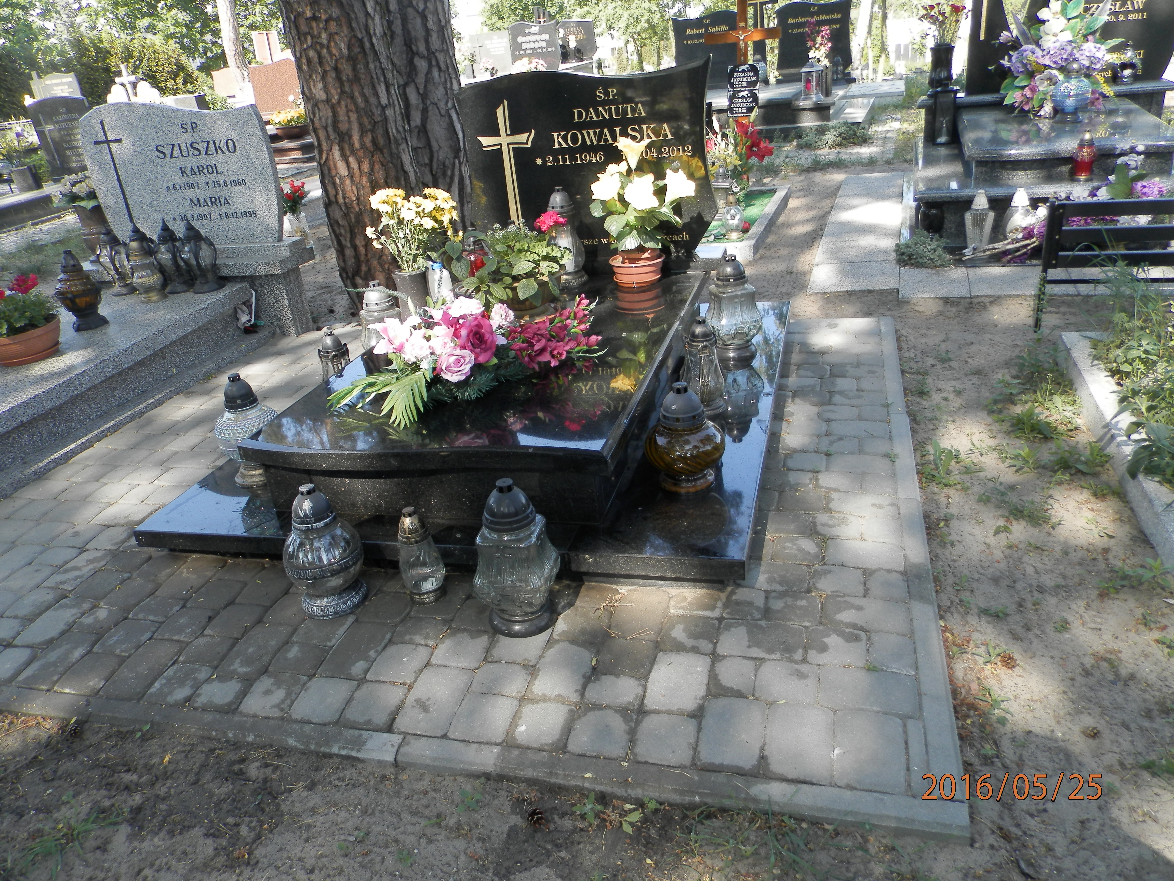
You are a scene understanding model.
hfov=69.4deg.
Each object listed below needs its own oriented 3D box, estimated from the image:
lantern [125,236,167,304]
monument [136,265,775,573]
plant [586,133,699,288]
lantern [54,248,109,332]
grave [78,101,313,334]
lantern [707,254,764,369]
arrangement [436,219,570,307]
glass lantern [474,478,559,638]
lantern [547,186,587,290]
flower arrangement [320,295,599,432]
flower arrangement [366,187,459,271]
[{"bbox_3d":[-2.250,-0.878,4.313,0.145,0.300,0.145,1,26,17],"label":"lantern"},{"bbox_3d":[-0.221,-0.207,2.893,1.684,0.333,1.843,1,27,17],"label":"monument"},{"bbox_3d":[0.202,-0.859,3.198,0.420,0.540,0.370,1,26,17],"label":"plant"},{"bbox_3d":[-2.251,-0.676,3.766,0.181,0.319,0.181,1,27,17],"label":"lantern"},{"bbox_3d":[-2.037,-1.094,4.278,1.186,1.162,0.302,1,27,17],"label":"grave"},{"bbox_3d":[0.501,-0.440,2.895,0.165,0.375,0.165,-11,25,-7],"label":"lantern"},{"bbox_3d":[-0.285,-0.605,2.967,0.436,0.304,0.339,1,27,17],"label":"arrangement"},{"bbox_3d":[-0.160,0.252,1.897,0.157,0.363,0.157,1,27,17],"label":"glass lantern"},{"bbox_3d":[-0.083,-0.806,3.353,0.137,0.380,0.137,-6,25,3],"label":"lantern"},{"bbox_3d":[-0.370,-0.247,2.421,0.830,0.235,0.480,-5,25,6],"label":"flower arrangement"},{"bbox_3d":[-0.583,-0.700,2.849,0.333,0.282,0.284,1,27,17],"label":"flower arrangement"}]

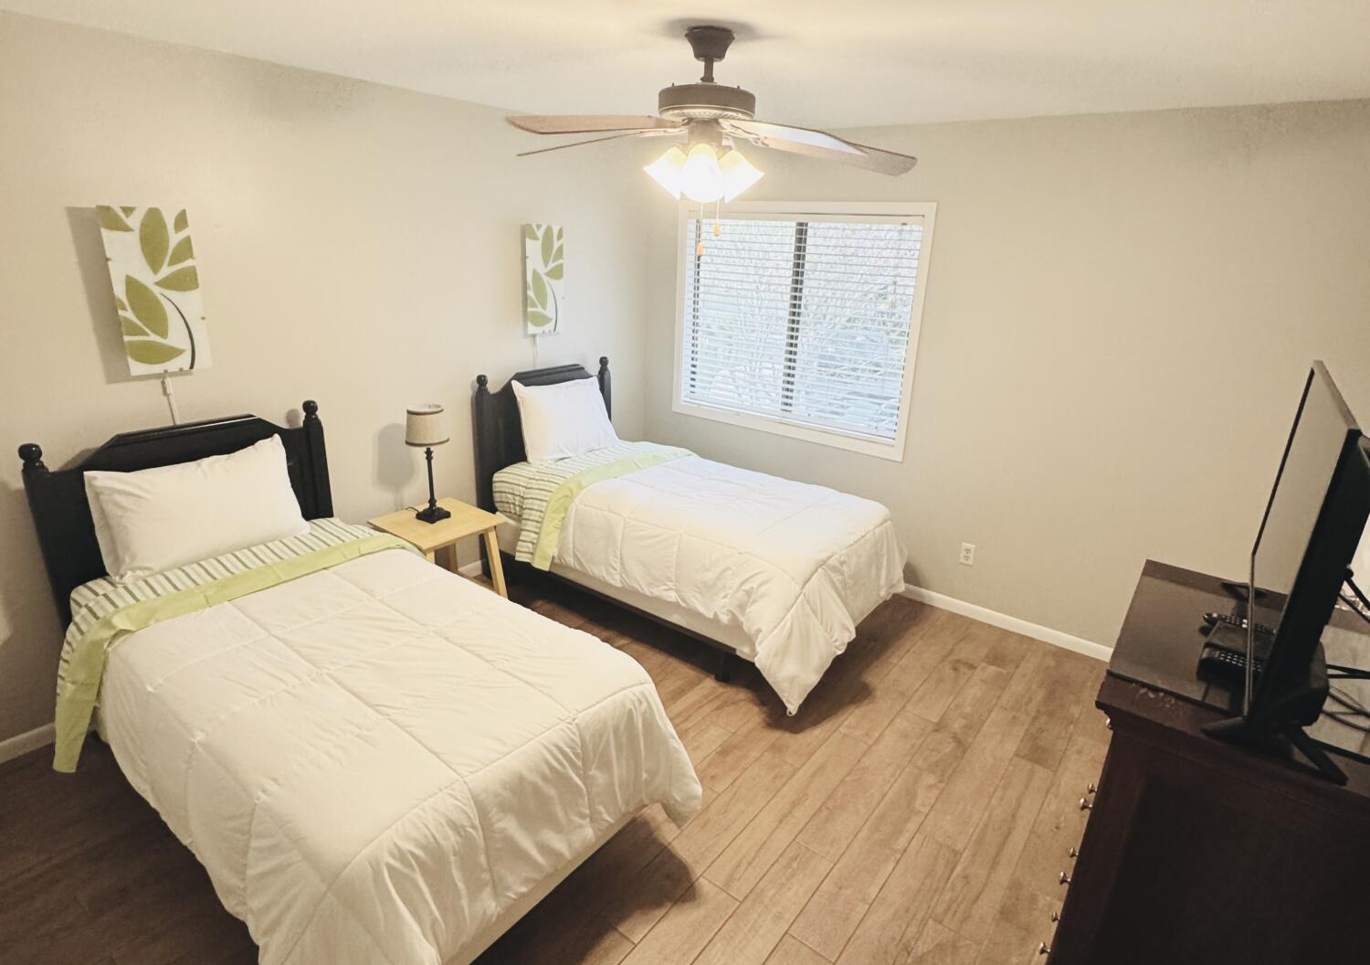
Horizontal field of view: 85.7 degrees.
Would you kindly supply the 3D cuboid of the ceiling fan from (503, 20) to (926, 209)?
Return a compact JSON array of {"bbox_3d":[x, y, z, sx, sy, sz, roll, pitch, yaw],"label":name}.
[{"bbox_3d":[0.062,-1.082,2.223,1.290,0.465,1.260,5,19,6],"label":"ceiling fan"}]

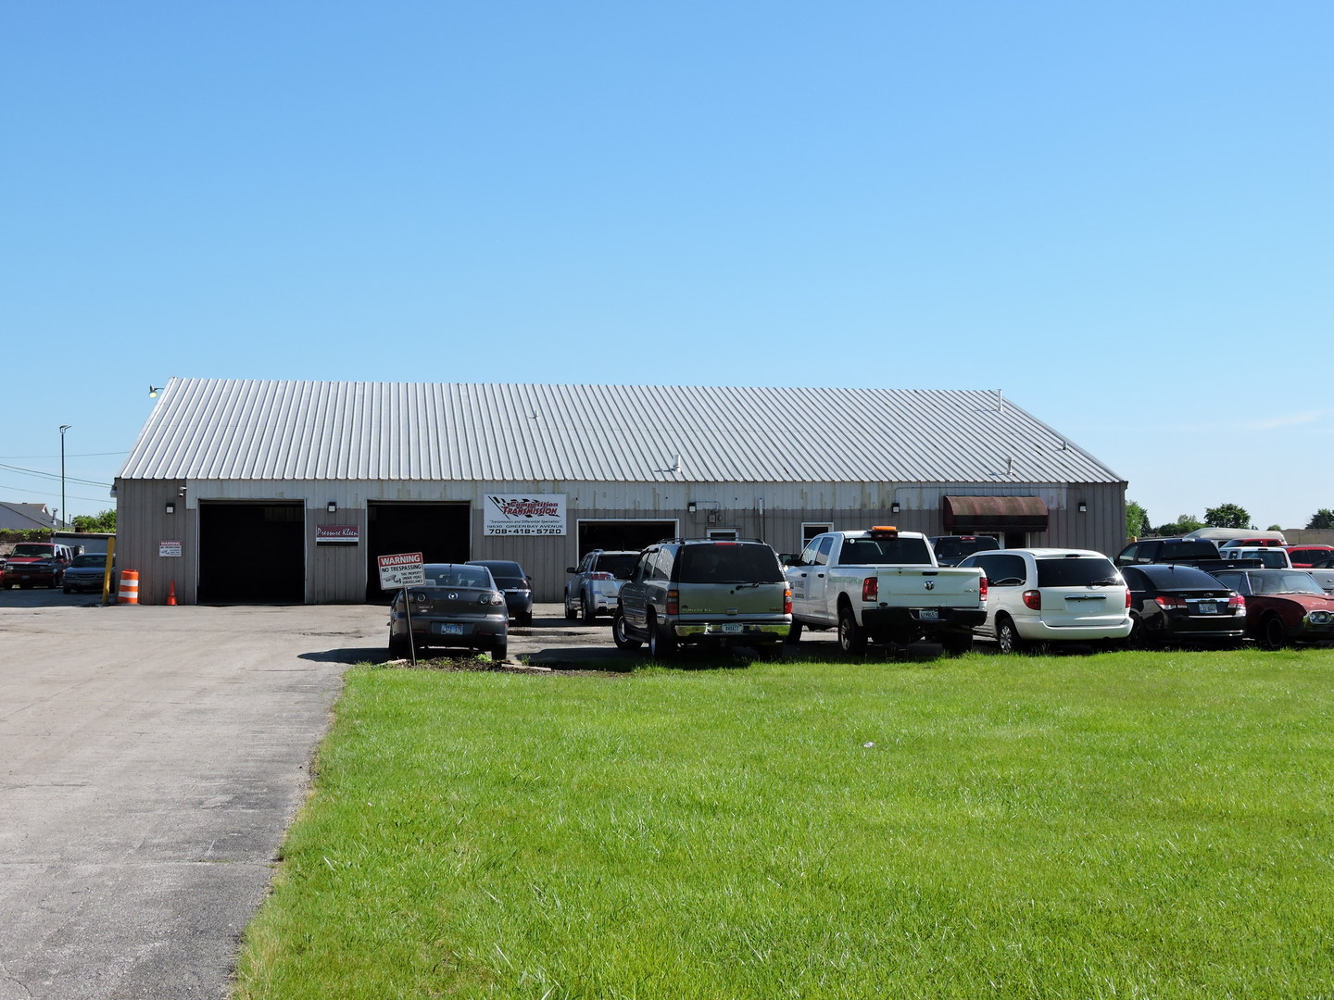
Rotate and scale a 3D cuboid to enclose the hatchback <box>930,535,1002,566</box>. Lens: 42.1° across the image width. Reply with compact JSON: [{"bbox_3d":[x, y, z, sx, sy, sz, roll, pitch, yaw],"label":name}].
[{"bbox_3d":[7.003,1.867,41.768,2.020,1.940,5.800,0,-1,-10],"label":"hatchback"}]

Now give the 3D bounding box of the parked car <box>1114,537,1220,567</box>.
[{"bbox_3d":[13.033,1.923,44.567,2.010,1.940,5.850,0,-1,-11],"label":"parked car"}]

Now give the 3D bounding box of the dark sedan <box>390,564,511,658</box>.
[{"bbox_3d":[-3.500,1.748,27.600,1.770,1.465,4.500,0,-2,-9],"label":"dark sedan"}]

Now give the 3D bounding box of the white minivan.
[{"bbox_3d":[6.242,1.702,30.433,1.980,1.750,5.090,0,-1,-12],"label":"white minivan"}]

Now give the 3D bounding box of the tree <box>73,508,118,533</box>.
[{"bbox_3d":[-39.047,2.655,119.972,4.000,4.100,4.000,0,-1,0],"label":"tree"}]

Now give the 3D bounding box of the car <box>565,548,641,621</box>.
[{"bbox_3d":[-1.263,2.002,41.442,1.850,1.680,4.700,0,-1,-11],"label":"car"}]

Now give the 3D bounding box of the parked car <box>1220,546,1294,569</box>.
[{"bbox_3d":[15.426,2.068,45.225,1.920,1.780,5.500,0,-2,-11],"label":"parked car"}]

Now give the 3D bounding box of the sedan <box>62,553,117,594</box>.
[{"bbox_3d":[-20.296,2.622,62.157,1.830,1.450,4.900,0,-1,-10],"label":"sedan"}]

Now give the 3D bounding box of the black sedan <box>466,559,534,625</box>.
[{"bbox_3d":[-4.080,2.120,40.000,1.830,1.470,4.800,0,-2,-8],"label":"black sedan"}]

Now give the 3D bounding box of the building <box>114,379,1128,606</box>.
[{"bbox_3d":[-2.631,-0.360,64.202,30.800,7.758,24.700,0,-2,-10],"label":"building"}]

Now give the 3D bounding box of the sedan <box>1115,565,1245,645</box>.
[{"bbox_3d":[8.904,1.882,32.326,1.790,1.470,4.600,0,-1,-10],"label":"sedan"}]

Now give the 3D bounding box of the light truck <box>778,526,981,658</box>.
[{"bbox_3d":[3.450,1.490,29.020,2.040,2.020,6.030,0,-2,-10],"label":"light truck"}]

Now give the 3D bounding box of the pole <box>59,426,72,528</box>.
[{"bbox_3d":[-31.957,0.019,92.025,0.660,8.062,0.400,0,-1,0],"label":"pole"}]

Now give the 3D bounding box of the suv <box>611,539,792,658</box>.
[{"bbox_3d":[0.500,1.605,28.920,2.030,1.920,5.500,0,-2,-10],"label":"suv"}]

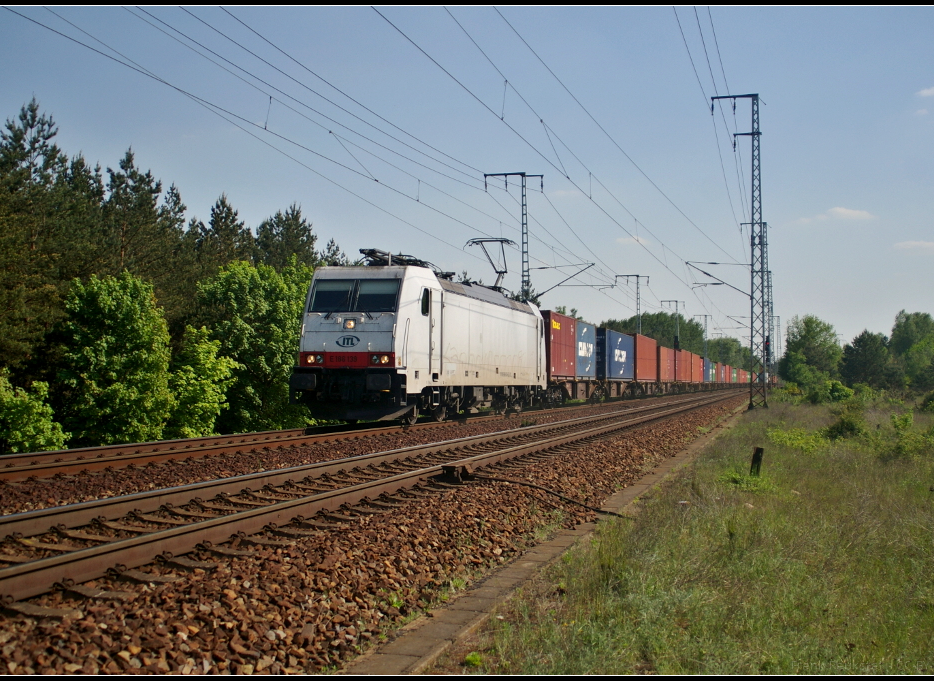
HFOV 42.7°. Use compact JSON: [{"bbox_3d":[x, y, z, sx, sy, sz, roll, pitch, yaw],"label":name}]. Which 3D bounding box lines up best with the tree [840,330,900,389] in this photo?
[{"bbox_3d":[47.210,2.710,140.000,7.000,7.770,7.000,0,-2,0],"label":"tree"}]

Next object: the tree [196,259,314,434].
[{"bbox_3d":[-6.310,0.300,36.500,3.900,5.560,3.600,0,-2,0],"label":"tree"}]

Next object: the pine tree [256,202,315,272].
[{"bbox_3d":[-8.270,-1.250,55.000,3.500,10.120,3.500,0,-2,0],"label":"pine tree"}]

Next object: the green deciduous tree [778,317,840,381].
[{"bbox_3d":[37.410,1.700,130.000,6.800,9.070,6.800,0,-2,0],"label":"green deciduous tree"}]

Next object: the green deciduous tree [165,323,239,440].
[{"bbox_3d":[-7.090,1.270,32.000,2.100,3.290,2.100,0,-2,0],"label":"green deciduous tree"}]

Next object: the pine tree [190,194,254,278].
[{"bbox_3d":[-10.200,-1.250,50.000,3.100,9.740,3.100,0,-2,0],"label":"pine tree"}]

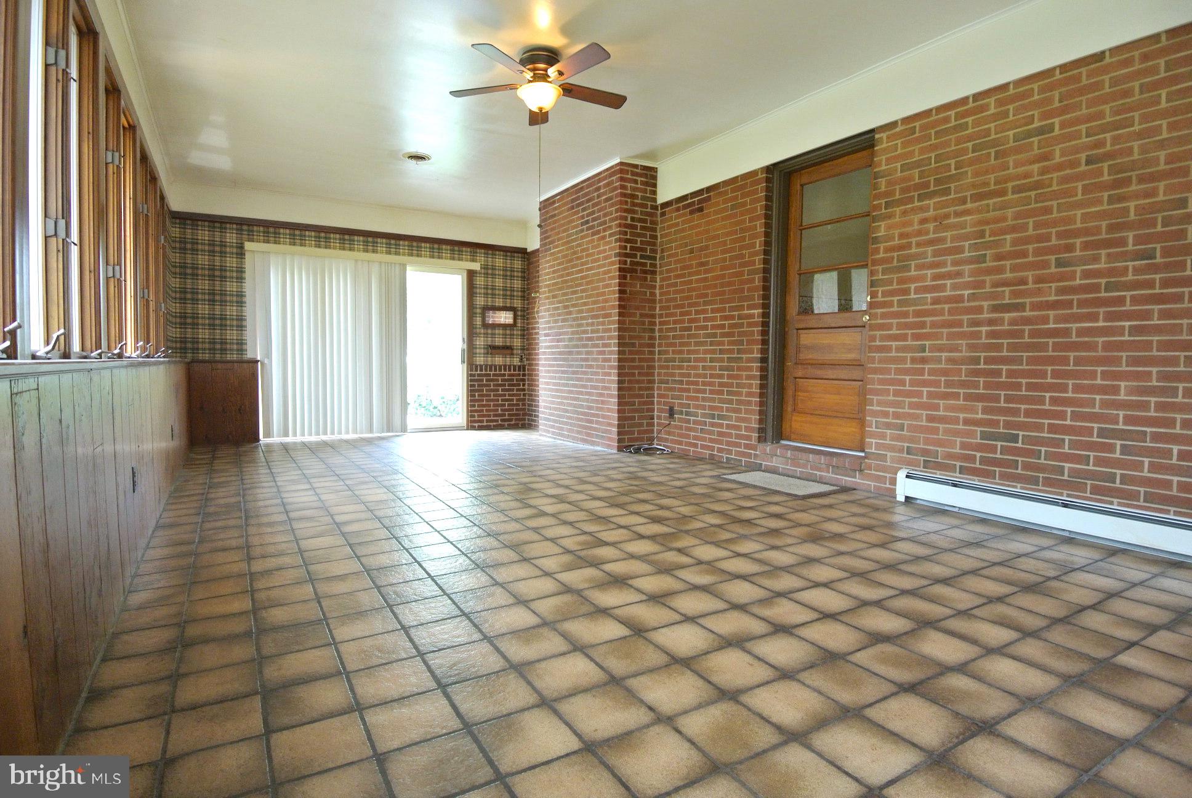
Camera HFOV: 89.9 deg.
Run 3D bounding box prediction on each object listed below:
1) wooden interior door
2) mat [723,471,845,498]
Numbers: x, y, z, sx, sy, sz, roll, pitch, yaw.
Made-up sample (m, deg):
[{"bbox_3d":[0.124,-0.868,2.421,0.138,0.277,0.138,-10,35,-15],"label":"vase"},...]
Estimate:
[{"bbox_3d":[1.693,-0.672,4.337,0.050,2.035,0.790,-2,4,-31],"label":"wooden interior door"},{"bbox_3d":[1.273,0.572,4.142,0.480,0.018,0.790,-2,4,-31],"label":"mat"}]

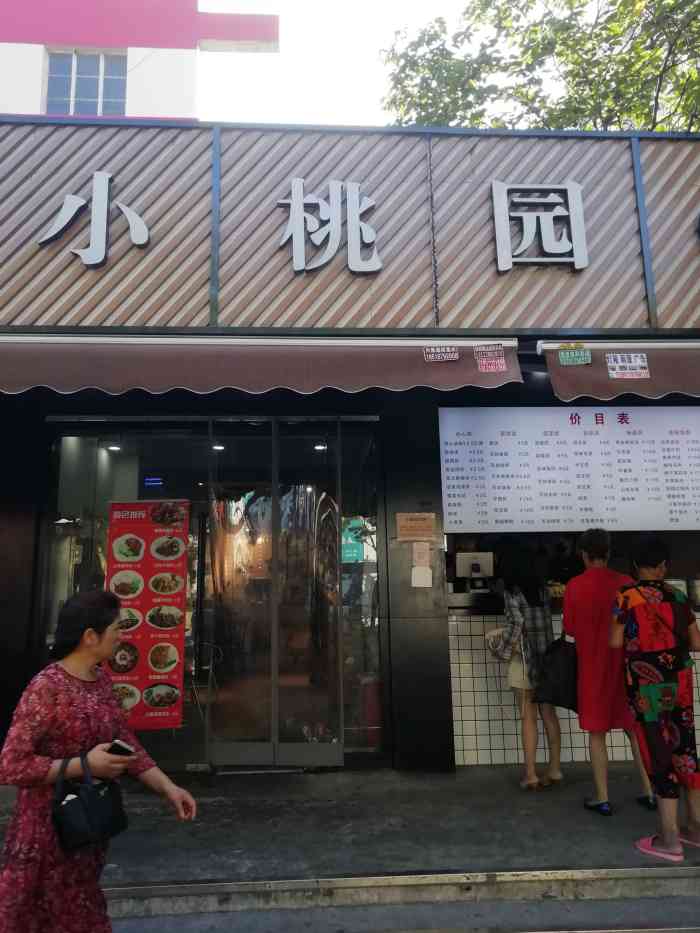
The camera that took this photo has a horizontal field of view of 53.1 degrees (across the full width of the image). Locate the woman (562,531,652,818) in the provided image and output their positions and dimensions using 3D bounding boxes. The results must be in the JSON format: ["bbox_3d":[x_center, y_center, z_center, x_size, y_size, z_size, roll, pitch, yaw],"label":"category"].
[{"bbox_3d":[1.526,1.173,4.219,0.480,1.612,0.380,2,-12,-15],"label":"woman"}]

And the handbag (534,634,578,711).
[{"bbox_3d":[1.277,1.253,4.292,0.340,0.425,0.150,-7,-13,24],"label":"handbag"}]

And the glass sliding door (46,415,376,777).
[{"bbox_3d":[-1.078,0.911,5.397,2.662,2.693,0.120,0,-12,-3],"label":"glass sliding door"}]

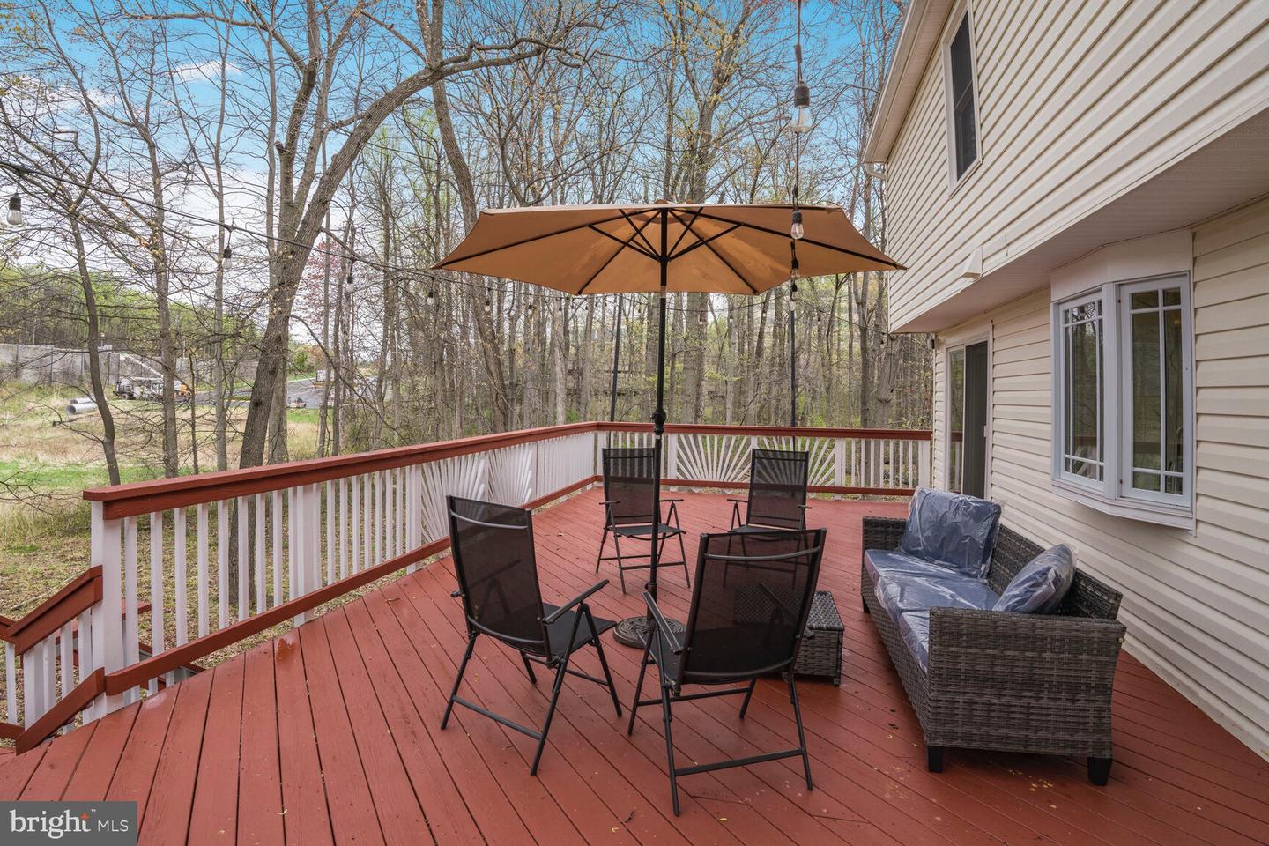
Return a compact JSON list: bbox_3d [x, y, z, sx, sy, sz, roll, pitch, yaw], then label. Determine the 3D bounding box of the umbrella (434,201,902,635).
[{"bbox_3d":[0.173,-0.011,3.608,2.966,2.758,2.719,1,3,4],"label":"umbrella"}]

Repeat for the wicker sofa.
[{"bbox_3d":[1.762,1.016,3.129,0.711,0.751,1.772,0,2,13],"label":"wicker sofa"}]

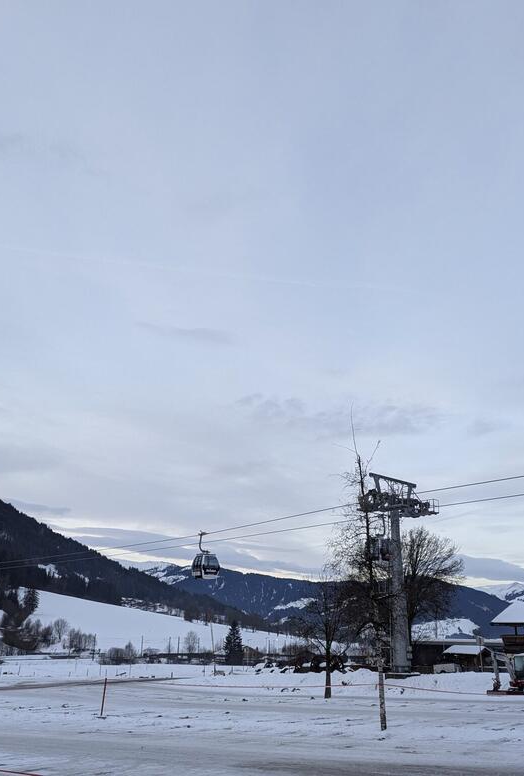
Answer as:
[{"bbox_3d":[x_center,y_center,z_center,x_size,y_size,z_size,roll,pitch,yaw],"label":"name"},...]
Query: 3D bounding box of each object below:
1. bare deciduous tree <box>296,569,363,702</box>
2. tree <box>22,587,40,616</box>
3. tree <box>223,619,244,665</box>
[{"bbox_3d":[4.139,14.861,43.540,3.563,7.426,3.563,0,-20,0],"label":"bare deciduous tree"},{"bbox_3d":[-99.396,91.624,307.120,7.187,12.362,7.187,0,-20,0],"label":"tree"},{"bbox_3d":[-5.441,48.735,136.565,3.551,8.271,3.551,0,-20,0],"label":"tree"}]

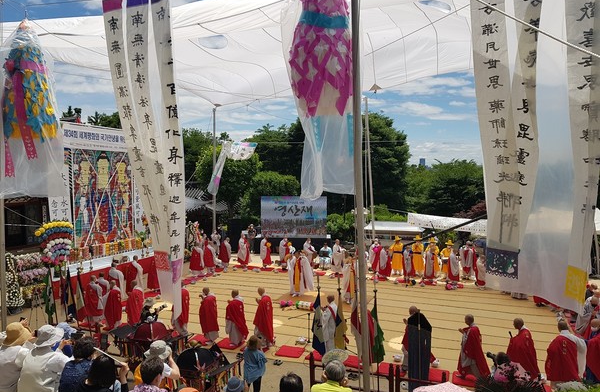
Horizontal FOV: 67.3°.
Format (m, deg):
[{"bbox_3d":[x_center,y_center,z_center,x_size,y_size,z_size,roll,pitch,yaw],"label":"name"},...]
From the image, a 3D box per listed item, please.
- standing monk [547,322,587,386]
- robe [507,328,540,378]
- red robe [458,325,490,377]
[{"bbox_3d":[6.445,3.809,10.900,0.720,1.660,0.600,0,3,3],"label":"standing monk"},{"bbox_3d":[5.430,3.827,10.950,0.700,1.280,0.650,2,3,23],"label":"robe"},{"bbox_3d":[4.453,3.942,11.500,0.720,1.240,0.550,1,3,21],"label":"red robe"}]

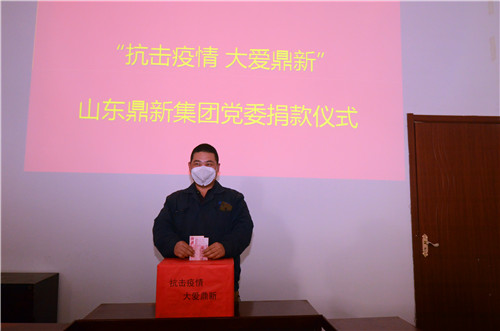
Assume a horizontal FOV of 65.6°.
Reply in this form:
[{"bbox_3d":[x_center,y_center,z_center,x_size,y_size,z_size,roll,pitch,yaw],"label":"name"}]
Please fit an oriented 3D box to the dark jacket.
[{"bbox_3d":[-0.277,0.398,2.310,0.610,0.660,0.410,1,-6,-7],"label":"dark jacket"}]

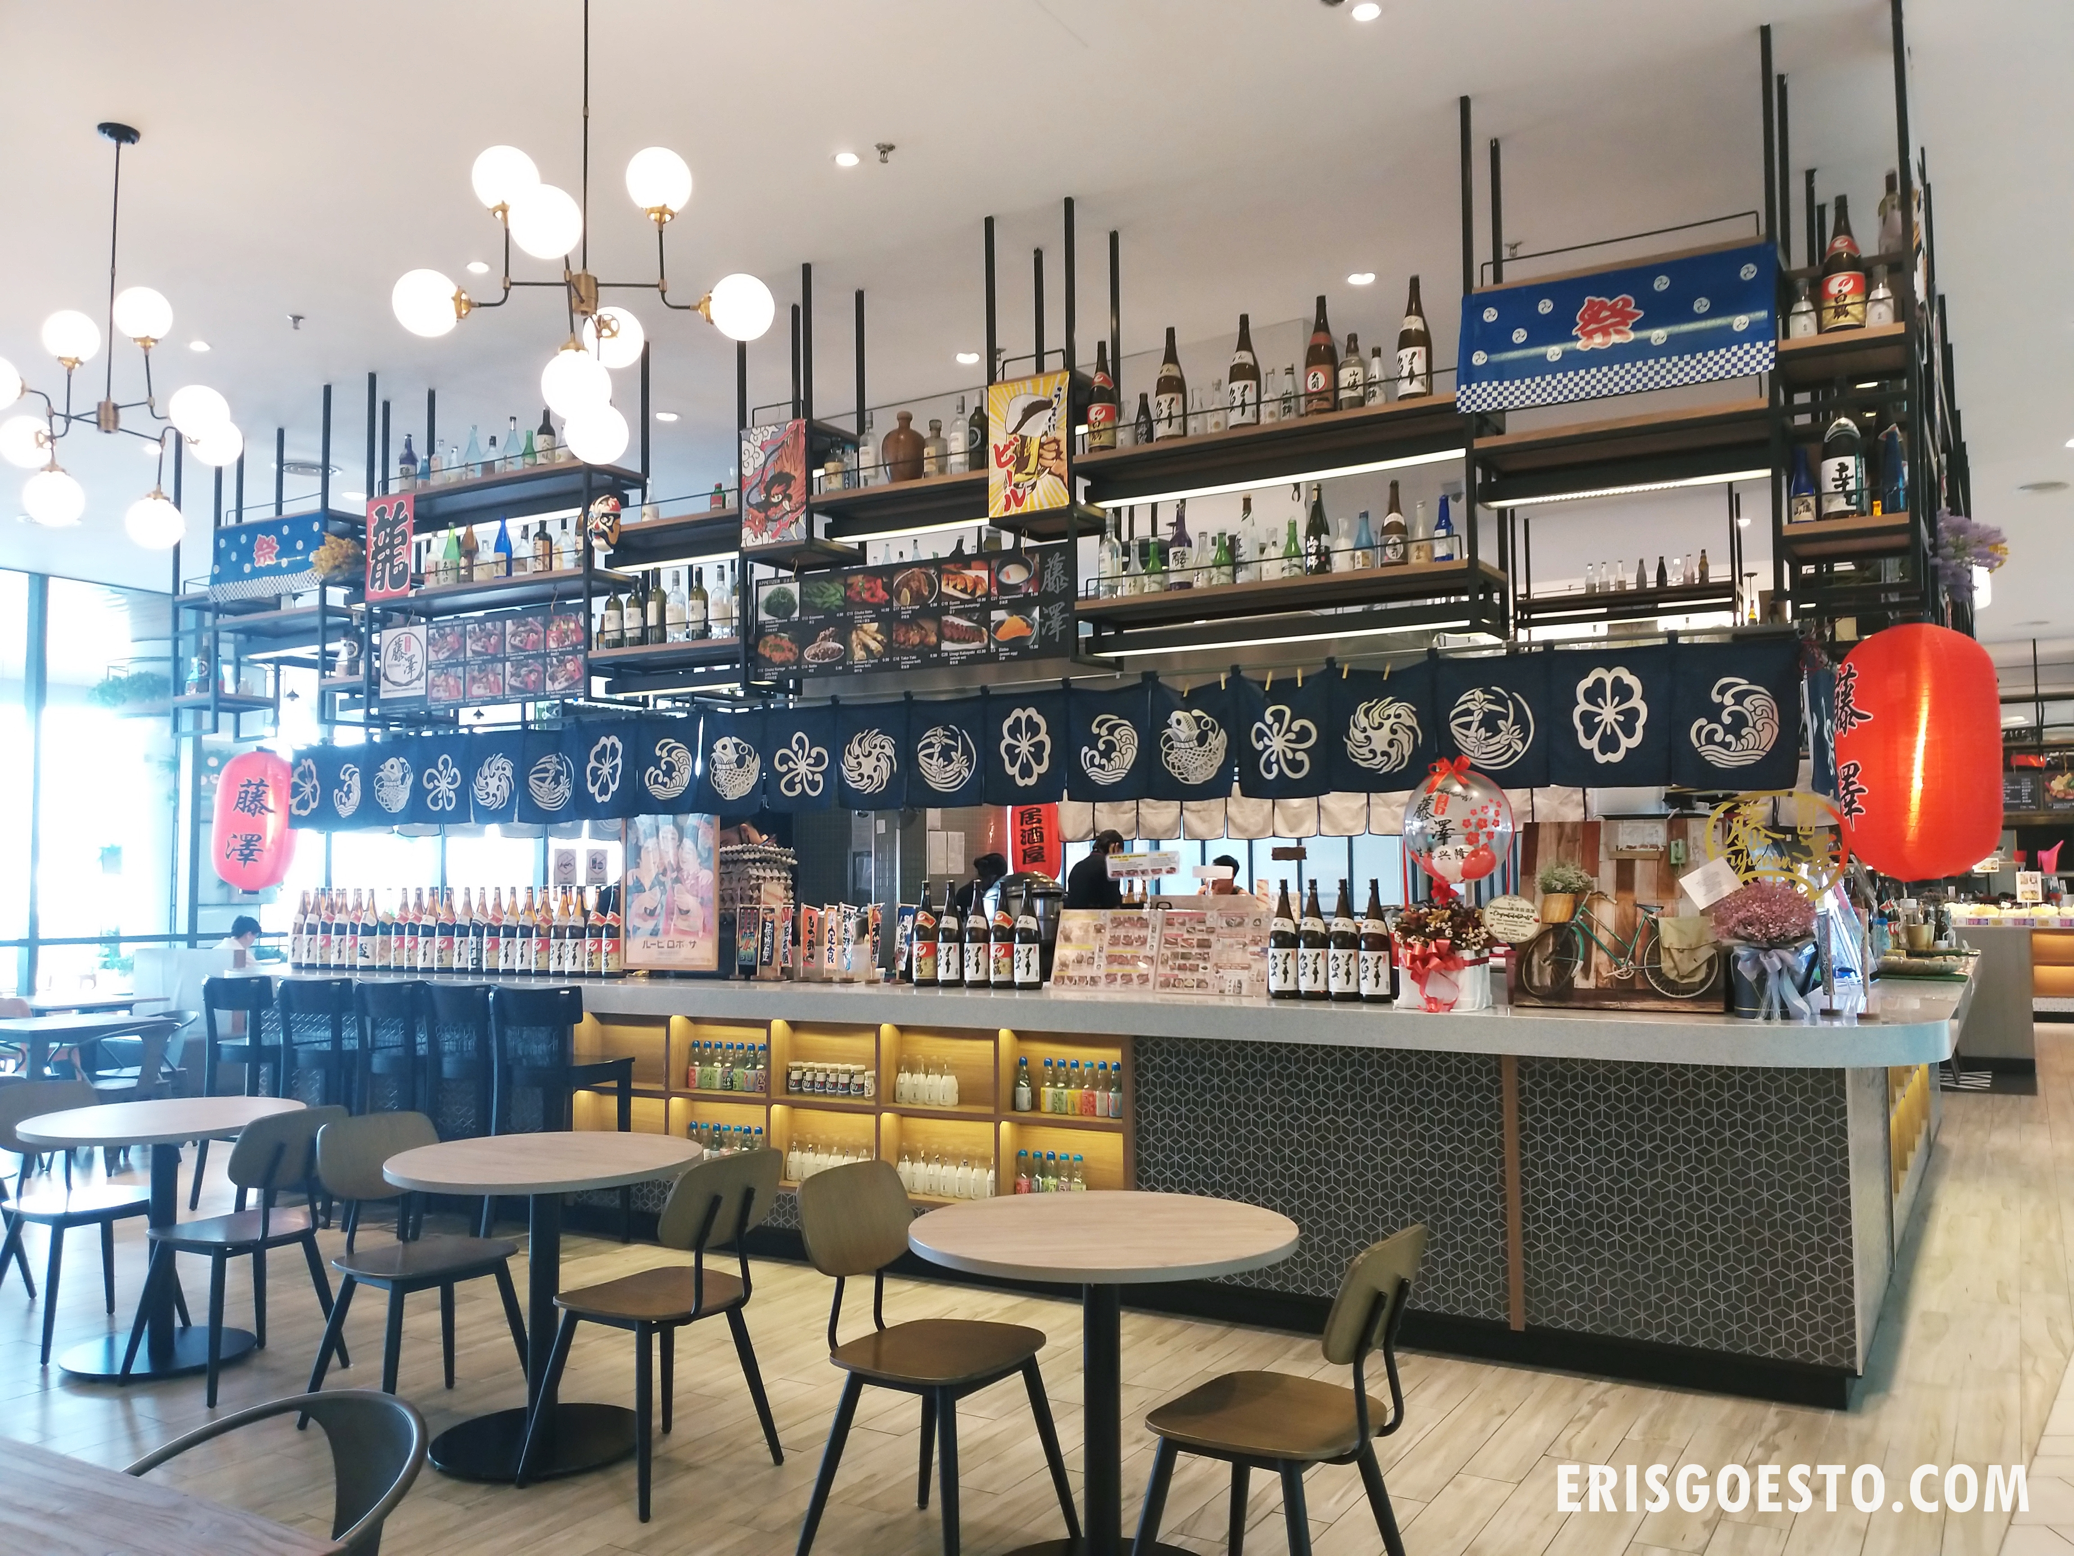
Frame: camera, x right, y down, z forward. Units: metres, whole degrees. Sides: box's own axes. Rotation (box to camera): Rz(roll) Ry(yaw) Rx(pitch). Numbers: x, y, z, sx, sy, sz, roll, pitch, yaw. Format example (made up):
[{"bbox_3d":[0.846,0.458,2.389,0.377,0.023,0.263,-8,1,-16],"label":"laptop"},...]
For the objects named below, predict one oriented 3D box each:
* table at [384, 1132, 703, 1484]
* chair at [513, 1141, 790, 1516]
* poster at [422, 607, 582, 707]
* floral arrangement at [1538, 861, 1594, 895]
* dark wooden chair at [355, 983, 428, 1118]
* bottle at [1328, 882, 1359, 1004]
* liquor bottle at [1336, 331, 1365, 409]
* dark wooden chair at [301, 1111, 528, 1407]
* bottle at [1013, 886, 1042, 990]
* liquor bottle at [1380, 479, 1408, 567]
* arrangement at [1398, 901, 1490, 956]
[{"bbox_3d":[-1.313,1.392,4.167,0.812,0.753,0.812,0,-4,0],"label":"table"},{"bbox_3d":[-0.937,1.333,3.896,0.505,0.815,0.475,-3,-4,34],"label":"chair"},{"bbox_3d":[-2.325,-0.523,6.806,1.000,0.400,0.020,-2,-4,29],"label":"poster"},{"bbox_3d":[1.606,0.303,4.730,0.185,0.110,0.070,-2,-5,30],"label":"floral arrangement"},{"bbox_3d":[-2.622,1.394,6.679,0.480,1.060,0.480,-2,-4,29],"label":"dark wooden chair"},{"bbox_3d":[1.002,0.531,5.093,0.103,0.395,0.103,-1,-4,12],"label":"bottle"},{"bbox_3d":[0.980,-1.241,4.820,0.080,0.276,0.080,-2,-4,29],"label":"liquor bottle"},{"bbox_3d":[-1.707,1.376,4.320,0.540,0.810,0.450,-3,-4,37],"label":"dark wooden chair"},{"bbox_3d":[-0.032,0.581,5.801,0.105,0.397,0.105,0,-4,0],"label":"bottle"},{"bbox_3d":[1.125,-0.784,4.883,0.084,0.300,0.084,-2,-4,29],"label":"liquor bottle"},{"bbox_3d":[1.308,0.488,5.020,0.290,0.190,0.260,-2,-4,29],"label":"arrangement"}]

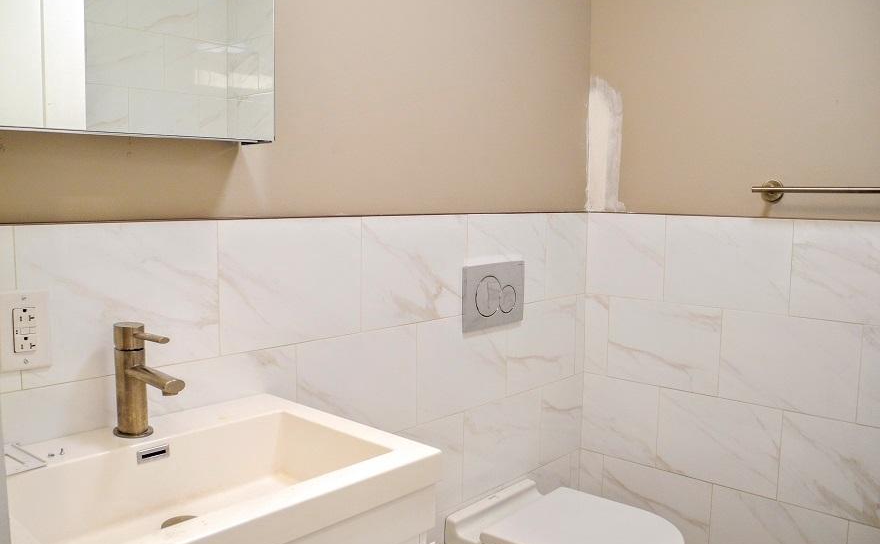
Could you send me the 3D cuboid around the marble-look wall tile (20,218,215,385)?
[{"bbox_3d":[-0.526,0.043,1.201,0.009,0.250,0.333,7,9,44],"label":"marble-look wall tile"}]

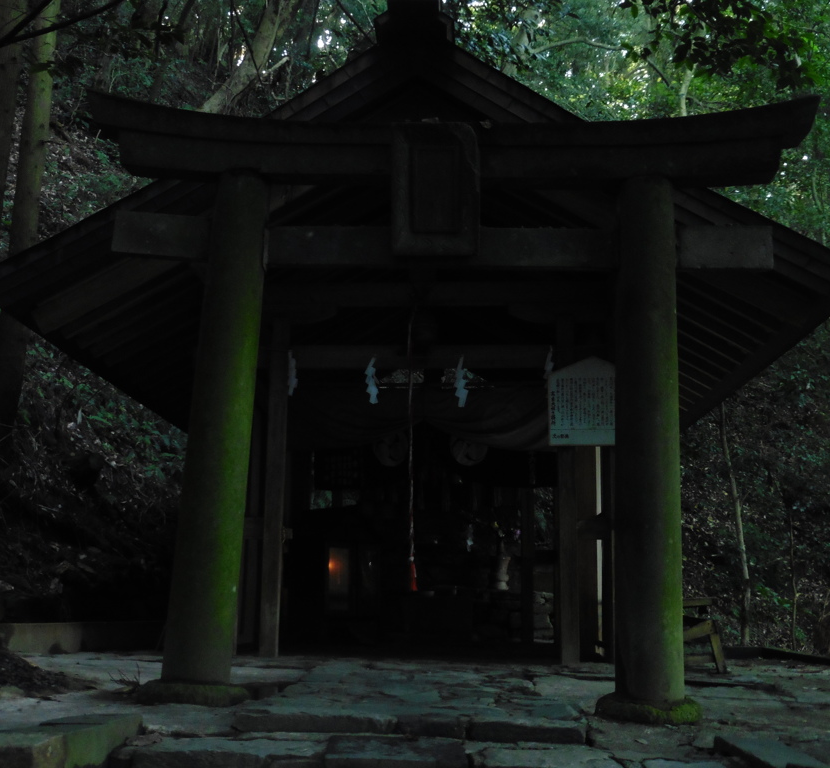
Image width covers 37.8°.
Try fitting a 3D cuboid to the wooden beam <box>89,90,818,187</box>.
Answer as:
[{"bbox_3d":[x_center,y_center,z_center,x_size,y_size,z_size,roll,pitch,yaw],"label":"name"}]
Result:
[{"bbox_3d":[0.170,-1.279,6.518,3.855,0.448,0.300,1,-11,3],"label":"wooden beam"}]

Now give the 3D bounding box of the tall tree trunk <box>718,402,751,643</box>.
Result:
[{"bbox_3d":[2.873,1.237,10.895,0.140,2.177,0.120,-3,-11,3],"label":"tall tree trunk"}]

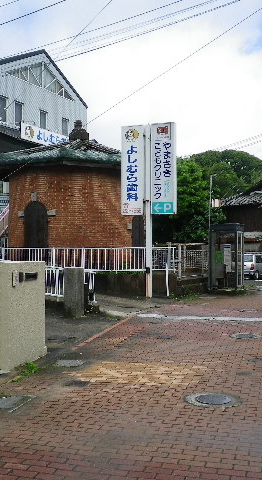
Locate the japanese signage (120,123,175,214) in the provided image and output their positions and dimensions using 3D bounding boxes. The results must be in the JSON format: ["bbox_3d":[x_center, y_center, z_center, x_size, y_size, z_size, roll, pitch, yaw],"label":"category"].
[{"bbox_3d":[0.567,-2.235,16.300,1.740,2.820,0.220,-1,-2,18],"label":"japanese signage"}]

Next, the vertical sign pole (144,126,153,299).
[{"bbox_3d":[0.561,-0.863,16.400,0.190,5.400,0.190,0,-1,0],"label":"vertical sign pole"}]

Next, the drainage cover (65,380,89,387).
[{"bbox_3d":[-0.632,1.731,6.182,0.255,0.030,0.255,-1,-1,5],"label":"drainage cover"}]

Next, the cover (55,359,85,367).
[{"bbox_3d":[-0.840,1.704,7.130,0.400,0.030,0.410,0,-1,5],"label":"cover"}]

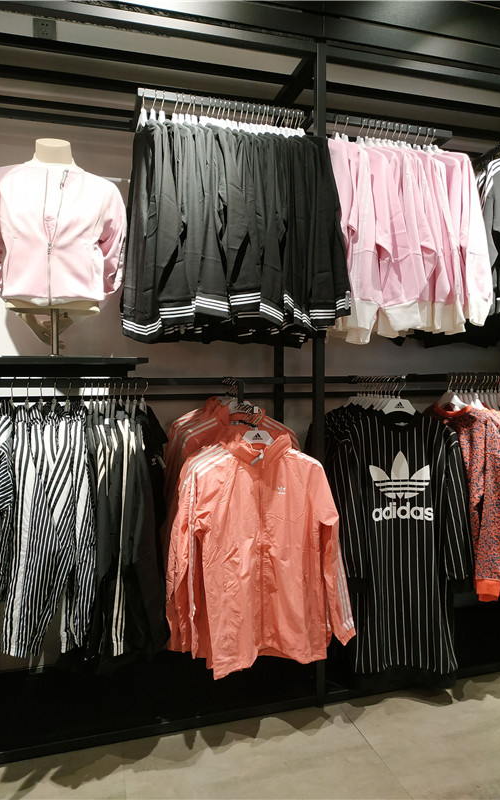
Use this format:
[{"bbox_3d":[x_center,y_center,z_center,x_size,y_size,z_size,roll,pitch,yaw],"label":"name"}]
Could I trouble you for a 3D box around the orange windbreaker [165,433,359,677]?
[{"bbox_3d":[0.035,0.489,1.840,0.590,0.750,0.210,-1,2,-16],"label":"orange windbreaker"}]

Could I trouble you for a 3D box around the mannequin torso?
[{"bbox_3d":[-0.689,-0.593,1.930,0.360,0.620,0.220,-1,2,-16],"label":"mannequin torso"}]

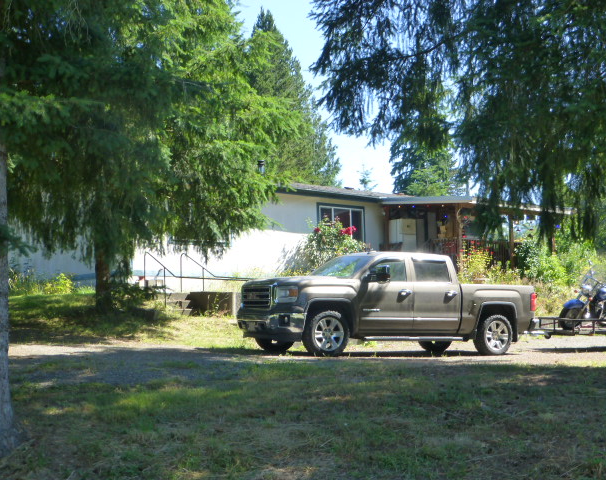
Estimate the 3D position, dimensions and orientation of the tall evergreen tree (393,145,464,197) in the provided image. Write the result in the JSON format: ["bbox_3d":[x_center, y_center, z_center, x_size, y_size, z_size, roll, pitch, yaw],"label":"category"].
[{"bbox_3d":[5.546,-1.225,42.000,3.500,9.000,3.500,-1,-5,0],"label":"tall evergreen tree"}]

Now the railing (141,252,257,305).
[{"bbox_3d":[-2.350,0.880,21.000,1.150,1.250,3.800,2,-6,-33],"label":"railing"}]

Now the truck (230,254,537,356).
[{"bbox_3d":[1.680,1.200,17.760,5.830,1.890,2.080,3,-5,-29],"label":"truck"}]

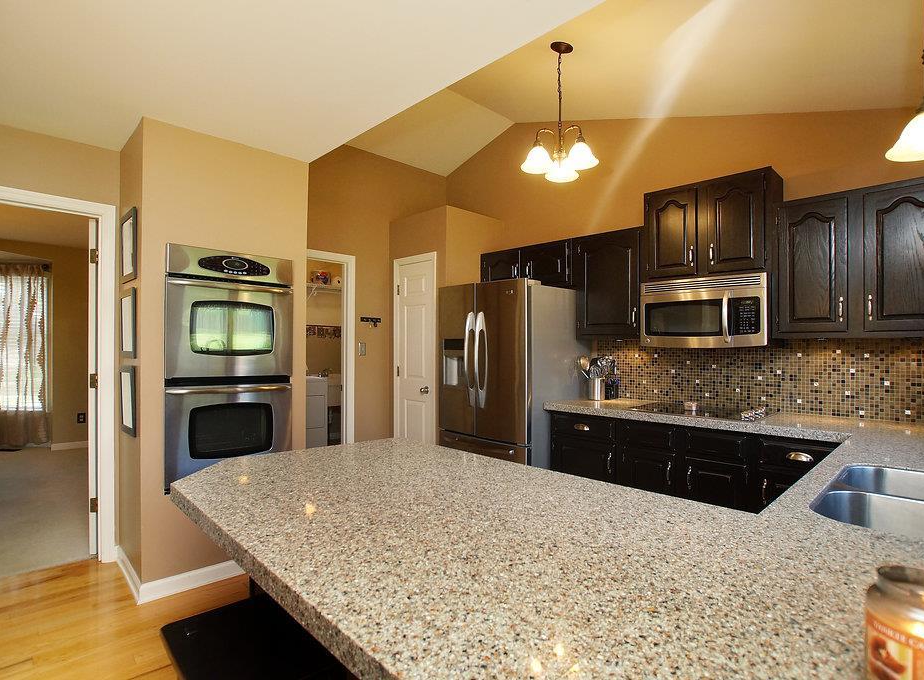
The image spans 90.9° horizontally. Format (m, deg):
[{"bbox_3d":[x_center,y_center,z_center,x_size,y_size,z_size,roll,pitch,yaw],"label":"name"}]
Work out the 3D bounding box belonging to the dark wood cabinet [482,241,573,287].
[{"bbox_3d":[0.608,-0.589,3.941,0.958,0.379,0.335,0,0,45],"label":"dark wood cabinet"}]

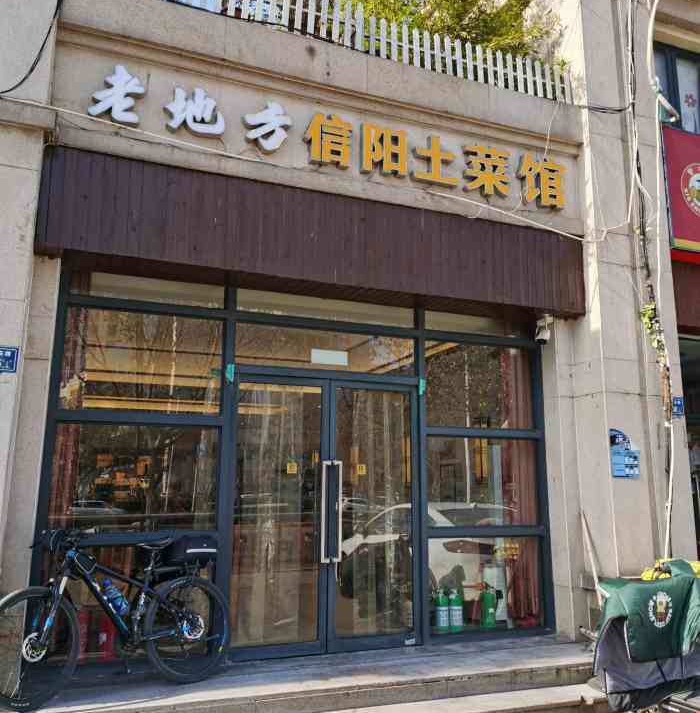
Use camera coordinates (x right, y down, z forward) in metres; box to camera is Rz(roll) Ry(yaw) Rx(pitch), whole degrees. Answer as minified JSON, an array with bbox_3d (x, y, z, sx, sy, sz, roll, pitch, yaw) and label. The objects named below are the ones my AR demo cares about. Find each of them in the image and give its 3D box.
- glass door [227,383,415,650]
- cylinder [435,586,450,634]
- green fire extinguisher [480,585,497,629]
[{"bbox_3d":[-0.188,1.322,6.166,1.625,2.233,0.080,5,-12,-21],"label":"glass door"},{"bbox_3d":[0.855,2.351,6.723,0.130,0.424,0.130,0,-11,0],"label":"cylinder"},{"bbox_3d":[1.319,2.409,6.931,0.145,0.446,0.145,1,-12,-6],"label":"green fire extinguisher"}]

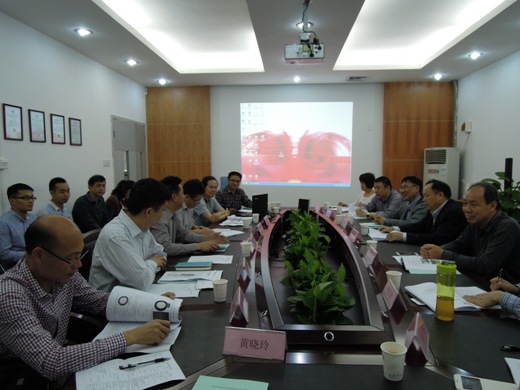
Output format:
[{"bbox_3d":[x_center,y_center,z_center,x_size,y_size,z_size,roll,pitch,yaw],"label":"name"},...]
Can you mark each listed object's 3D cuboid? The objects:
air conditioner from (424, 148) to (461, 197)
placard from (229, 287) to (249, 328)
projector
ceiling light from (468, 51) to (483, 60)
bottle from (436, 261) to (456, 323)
[{"bbox_3d":[3.123,-0.003,6.258,0.310,1.640,0.465,-3,6,-27],"label":"air conditioner"},{"bbox_3d":[-0.088,0.471,1.561,0.077,0.078,0.210,0,5,-2],"label":"placard"},{"bbox_3d":[0.361,-1.141,2.941,0.320,0.110,0.250,0,10,5],"label":"projector"},{"bbox_3d":[2.796,-1.817,4.665,0.175,0.050,0.175,0,5,4],"label":"ceiling light"},{"bbox_3d":[0.772,0.398,1.496,0.072,0.229,0.072,0,5,4],"label":"bottle"}]

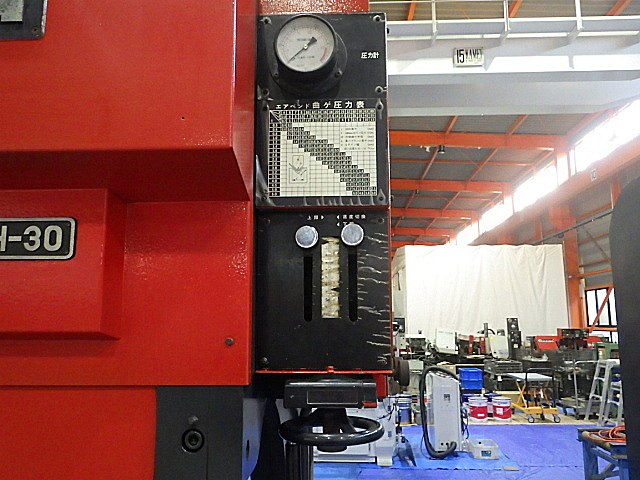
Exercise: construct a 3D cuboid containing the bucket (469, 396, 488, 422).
[{"bbox_3d":[2.532,2.711,8.276,0.300,0.357,0.300,0,-9,0],"label":"bucket"}]

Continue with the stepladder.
[{"bbox_3d":[4.543,2.380,8.124,0.660,0.940,0.530,-1,-9,6],"label":"stepladder"}]

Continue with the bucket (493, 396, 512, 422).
[{"bbox_3d":[2.914,2.711,8.275,0.300,0.357,0.300,0,-9,0],"label":"bucket"}]

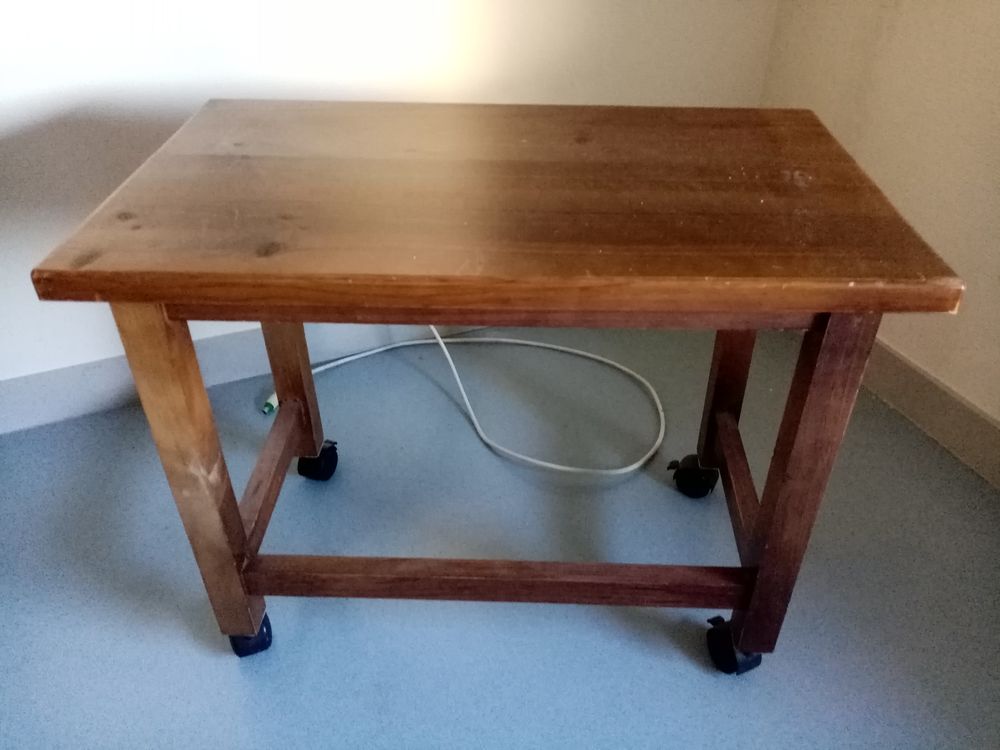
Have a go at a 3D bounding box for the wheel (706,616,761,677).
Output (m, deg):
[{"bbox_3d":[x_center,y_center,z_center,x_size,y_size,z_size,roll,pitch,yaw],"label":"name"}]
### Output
[{"bbox_3d":[0.286,0.322,0.913,0.041,0.060,0.064,-14,38,-17],"label":"wheel"}]

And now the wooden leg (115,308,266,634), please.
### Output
[{"bbox_3d":[-0.304,0.099,0.762,0.040,0.466,0.040,2,36,2],"label":"wooden leg"}]

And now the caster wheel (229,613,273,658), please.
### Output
[{"bbox_3d":[-0.309,0.313,0.934,0.041,0.060,0.059,-13,38,-16],"label":"caster wheel"}]

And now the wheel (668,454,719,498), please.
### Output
[{"bbox_3d":[0.290,0.154,1.132,0.064,0.060,0.041,8,37,11],"label":"wheel"}]

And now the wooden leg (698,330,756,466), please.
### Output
[{"bbox_3d":[0.302,-0.056,0.961,0.040,0.466,0.040,1,37,3],"label":"wooden leg"}]

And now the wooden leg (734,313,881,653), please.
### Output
[{"bbox_3d":[0.286,0.114,0.731,0.040,0.466,0.040,1,36,3],"label":"wooden leg"}]

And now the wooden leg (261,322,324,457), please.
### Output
[{"bbox_3d":[-0.287,-0.071,0.991,0.040,0.466,0.040,2,37,2],"label":"wooden leg"}]

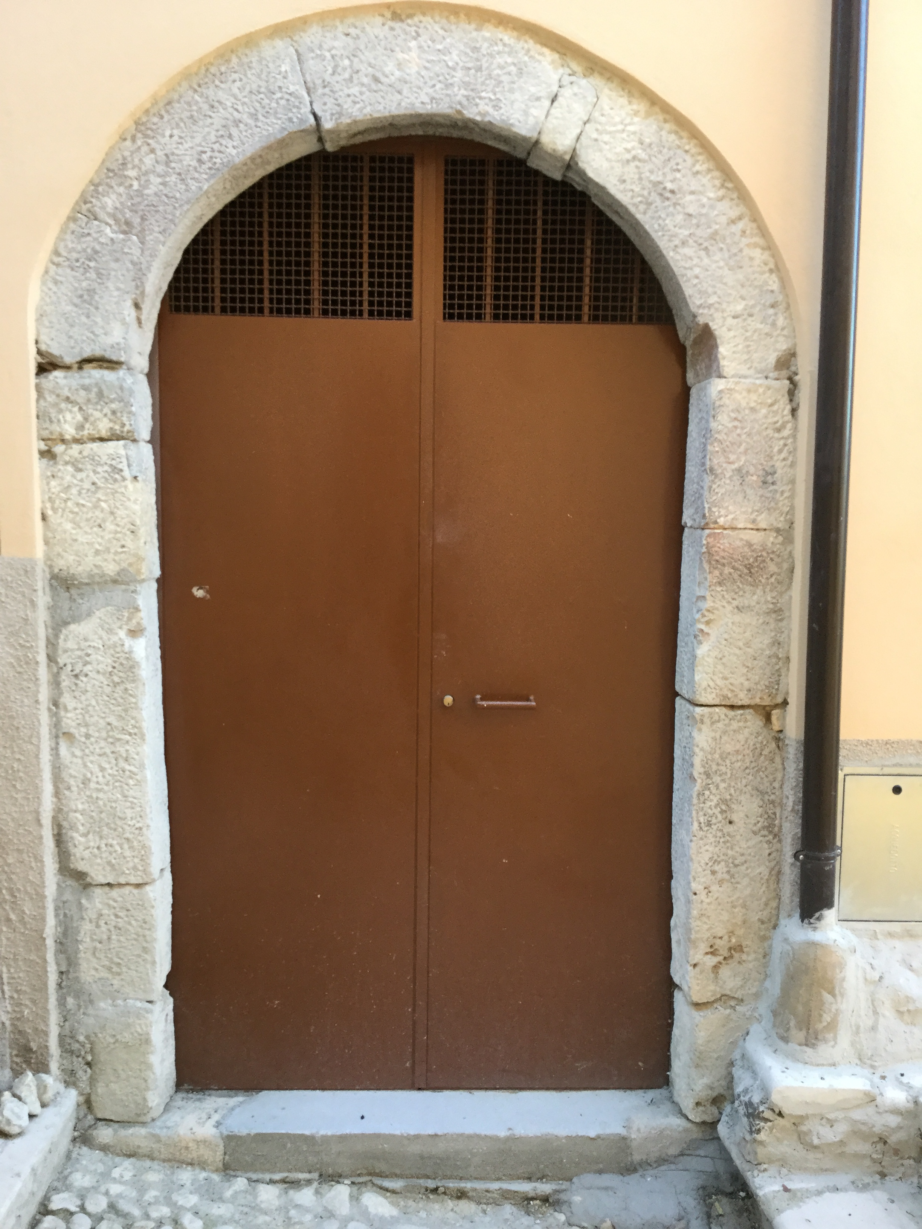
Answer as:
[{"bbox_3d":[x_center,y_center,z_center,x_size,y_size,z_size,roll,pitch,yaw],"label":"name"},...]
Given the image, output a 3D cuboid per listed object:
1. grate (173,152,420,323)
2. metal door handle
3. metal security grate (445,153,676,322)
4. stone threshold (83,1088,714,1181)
[{"bbox_3d":[-0.413,-0.930,2.702,0.600,0.395,0.030,1,5,-2],"label":"grate"},{"bbox_3d":[0.112,0.220,2.783,0.152,0.024,0.062,1,5,-2],"label":"metal door handle"},{"bbox_3d":[0.247,-0.920,2.723,0.580,0.394,0.030,1,5,-2],"label":"metal security grate"},{"bbox_3d":[-0.148,1.319,2.807,1.542,0.117,0.227,1,5,-2],"label":"stone threshold"}]

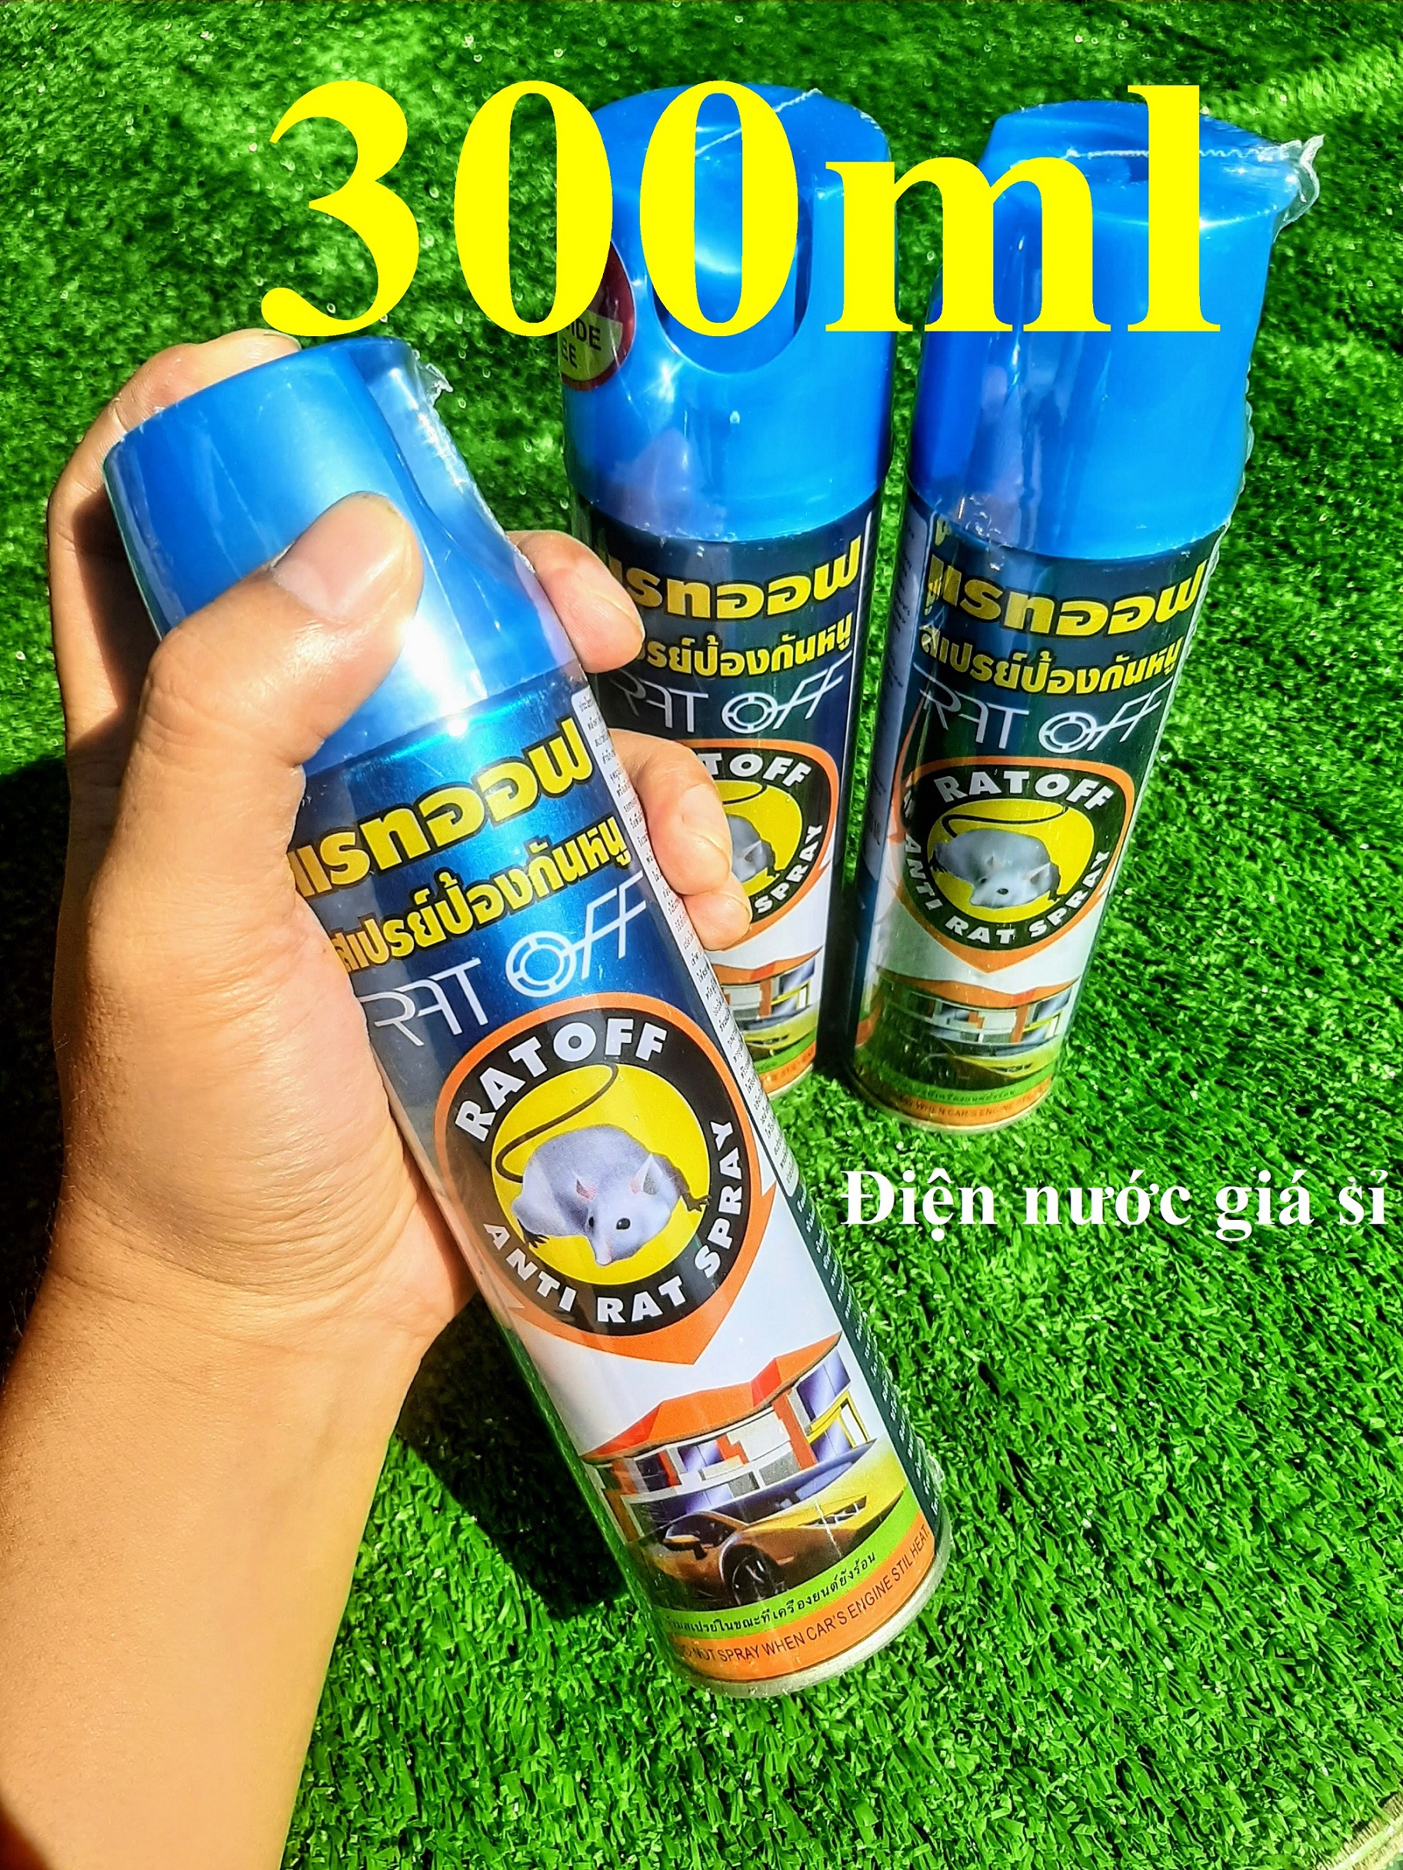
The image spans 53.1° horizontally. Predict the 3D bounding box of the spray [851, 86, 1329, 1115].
[{"bbox_3d":[0.063,-0.040,0.280,0.053,0.212,0.053,5,49,5],"label":"spray"}]

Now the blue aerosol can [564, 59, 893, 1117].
[{"bbox_3d":[0.005,-0.045,0.282,0.053,0.212,0.053,0,50,0],"label":"blue aerosol can"}]

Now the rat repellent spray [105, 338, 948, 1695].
[{"bbox_3d":[-0.022,0.020,0.225,0.053,0.212,0.053,-21,15,6],"label":"rat repellent spray"}]

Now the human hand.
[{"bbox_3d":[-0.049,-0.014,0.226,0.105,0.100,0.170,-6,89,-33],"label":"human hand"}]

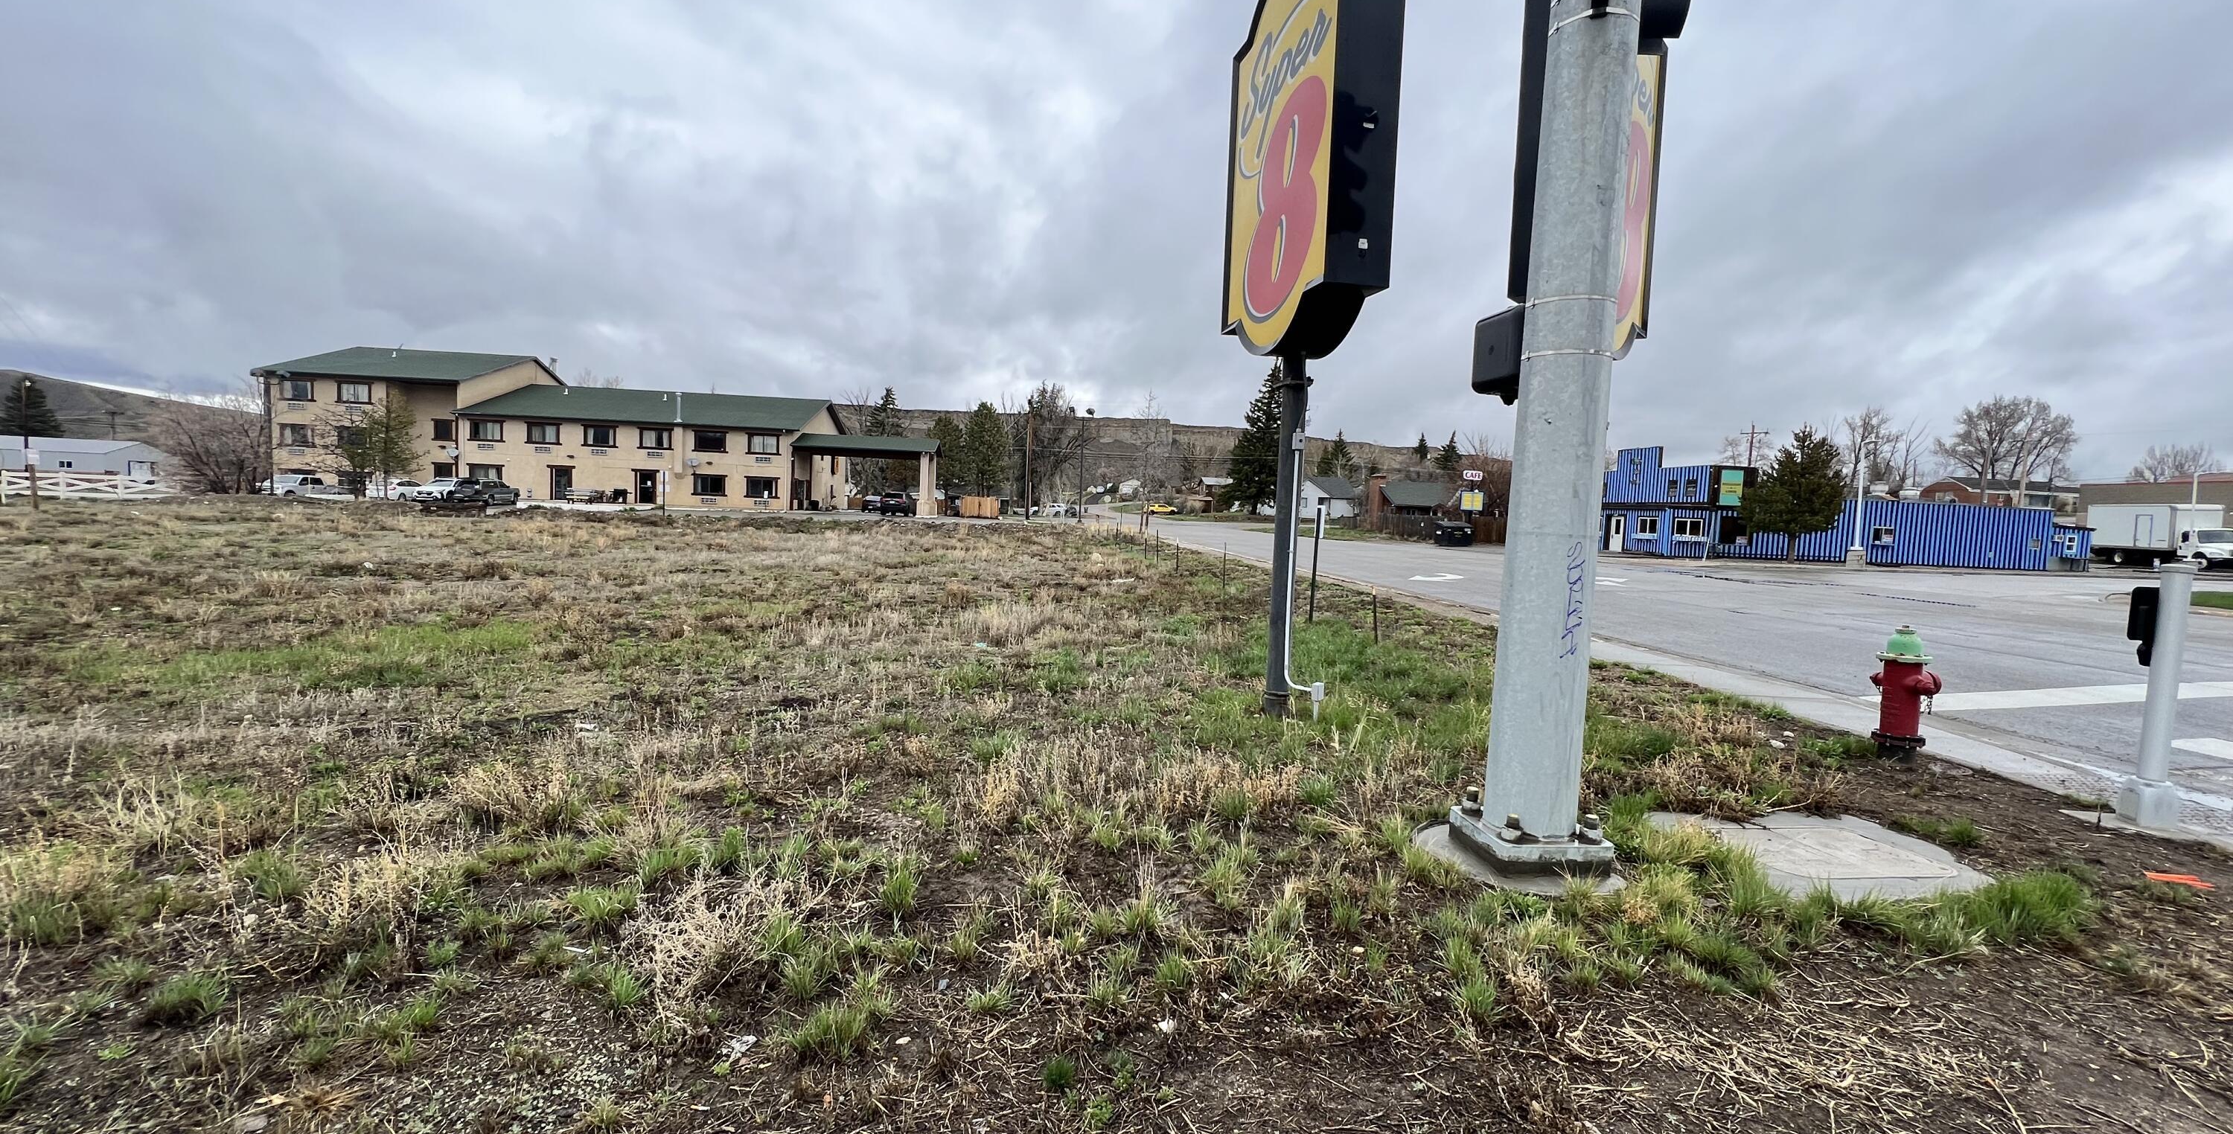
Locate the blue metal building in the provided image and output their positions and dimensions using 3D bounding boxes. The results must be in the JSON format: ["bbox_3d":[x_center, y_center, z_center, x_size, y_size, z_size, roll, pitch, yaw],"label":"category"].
[{"bbox_3d":[42.258,-3.441,50.339,22.500,6.100,10.600,2,4,-5],"label":"blue metal building"}]

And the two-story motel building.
[{"bbox_3d":[-34.191,-9.965,63.502,43.280,10.900,16.800,2,4,-5],"label":"two-story motel building"}]

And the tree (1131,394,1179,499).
[{"bbox_3d":[4.362,-14.016,105.557,5.800,15.926,5.800,2,4,-5],"label":"tree"}]

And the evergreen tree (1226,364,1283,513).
[{"bbox_3d":[17.334,-14.832,98.619,7.600,17.890,7.600,3,4,10],"label":"evergreen tree"}]

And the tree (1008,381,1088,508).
[{"bbox_3d":[-7.959,-13.594,95.517,8.700,14.951,8.700,2,4,-5],"label":"tree"}]

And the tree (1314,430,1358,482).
[{"bbox_3d":[32.022,-13.690,122.433,6.000,12.503,6.000,3,4,14],"label":"tree"}]

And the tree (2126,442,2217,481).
[{"bbox_3d":[111.196,-7.156,88.412,7.000,11.902,7.000,-1,5,-39],"label":"tree"}]

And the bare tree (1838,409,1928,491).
[{"bbox_3d":[66.228,-7.766,72.412,6.300,11.913,6.300,6,5,42],"label":"bare tree"}]

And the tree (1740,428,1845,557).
[{"bbox_3d":[37.342,-4.087,46.251,4.700,7.255,4.700,5,5,39],"label":"tree"}]

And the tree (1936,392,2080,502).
[{"bbox_3d":[89.971,-10.341,85.497,10.800,14.200,10.800,2,4,-5],"label":"tree"}]

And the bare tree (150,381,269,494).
[{"bbox_3d":[-54.205,-7.604,50.241,5.200,6.967,5.200,6,5,43],"label":"bare tree"}]

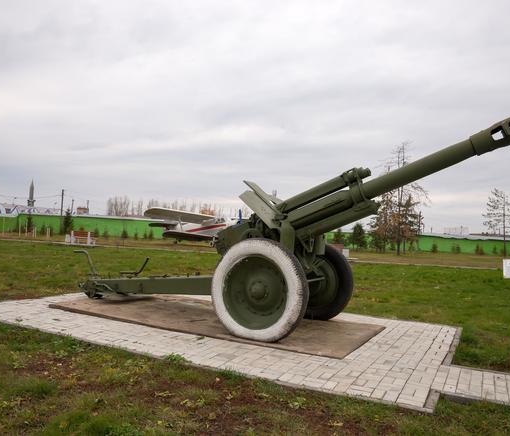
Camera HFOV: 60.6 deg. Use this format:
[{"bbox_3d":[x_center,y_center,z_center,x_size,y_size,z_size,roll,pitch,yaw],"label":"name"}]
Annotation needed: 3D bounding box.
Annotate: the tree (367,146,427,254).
[{"bbox_3d":[13.494,-1.801,41.000,5.172,10.598,5.172,3,-2,0],"label":"tree"}]

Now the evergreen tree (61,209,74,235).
[{"bbox_3d":[-26.163,0.511,61.000,1.679,3.680,1.679,3,-2,0],"label":"evergreen tree"}]

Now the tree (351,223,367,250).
[{"bbox_3d":[13.531,2.419,57.000,2.092,3.661,2.092,3,-2,0],"label":"tree"}]

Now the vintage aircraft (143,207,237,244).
[{"bbox_3d":[-6.136,1.277,49.273,12.500,4.100,18.200,0,-3,44],"label":"vintage aircraft"}]

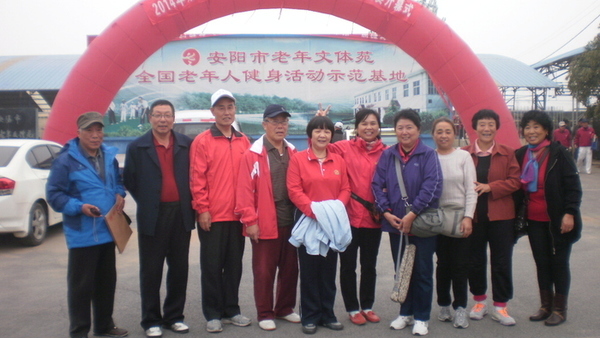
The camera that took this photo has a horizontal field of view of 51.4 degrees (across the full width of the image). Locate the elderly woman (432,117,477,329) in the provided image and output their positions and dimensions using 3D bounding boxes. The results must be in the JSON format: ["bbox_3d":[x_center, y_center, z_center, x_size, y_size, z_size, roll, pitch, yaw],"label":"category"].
[{"bbox_3d":[1.110,0.388,4.663,0.480,1.547,0.340,1,4,10],"label":"elderly woman"}]

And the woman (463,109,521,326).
[{"bbox_3d":[1.430,0.356,4.710,0.500,1.604,0.360,1,4,12],"label":"woman"}]

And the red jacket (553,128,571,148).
[{"bbox_3d":[8.279,-0.955,19.680,0.560,0.630,0.300,0,4,5],"label":"red jacket"}]

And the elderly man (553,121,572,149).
[{"bbox_3d":[8.287,-0.668,19.699,0.560,1.658,0.360,0,4,5],"label":"elderly man"}]

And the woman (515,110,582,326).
[{"bbox_3d":[1.871,0.361,4.698,0.520,1.596,0.360,2,4,24],"label":"woman"}]

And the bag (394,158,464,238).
[{"bbox_3d":[0.946,0.216,4.560,0.500,0.570,0.200,0,4,7],"label":"bag"}]

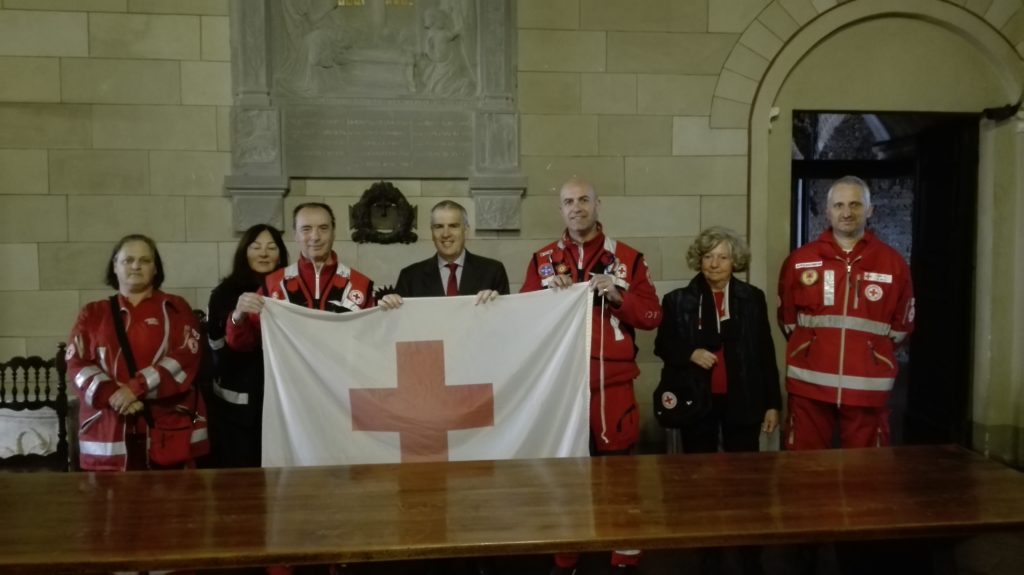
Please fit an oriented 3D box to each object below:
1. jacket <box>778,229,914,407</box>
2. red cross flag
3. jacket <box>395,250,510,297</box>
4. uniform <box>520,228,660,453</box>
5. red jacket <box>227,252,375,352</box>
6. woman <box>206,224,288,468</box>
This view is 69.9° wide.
[{"bbox_3d":[1.446,0.126,3.169,0.590,0.760,0.360,1,3,18],"label":"jacket"},{"bbox_3d":[-0.353,0.477,3.024,1.370,0.980,0.180,0,3,-5],"label":"red cross flag"},{"bbox_3d":[-0.256,0.212,3.148,0.560,0.740,0.380,0,3,-2],"label":"jacket"},{"bbox_3d":[0.345,0.237,3.220,0.610,0.970,0.400,0,3,7],"label":"uniform"},{"bbox_3d":[-0.883,0.203,3.087,0.630,0.700,0.420,-1,3,-10],"label":"red jacket"},{"bbox_3d":[-1.201,0.505,3.459,0.500,1.600,0.330,-1,3,-12],"label":"woman"}]

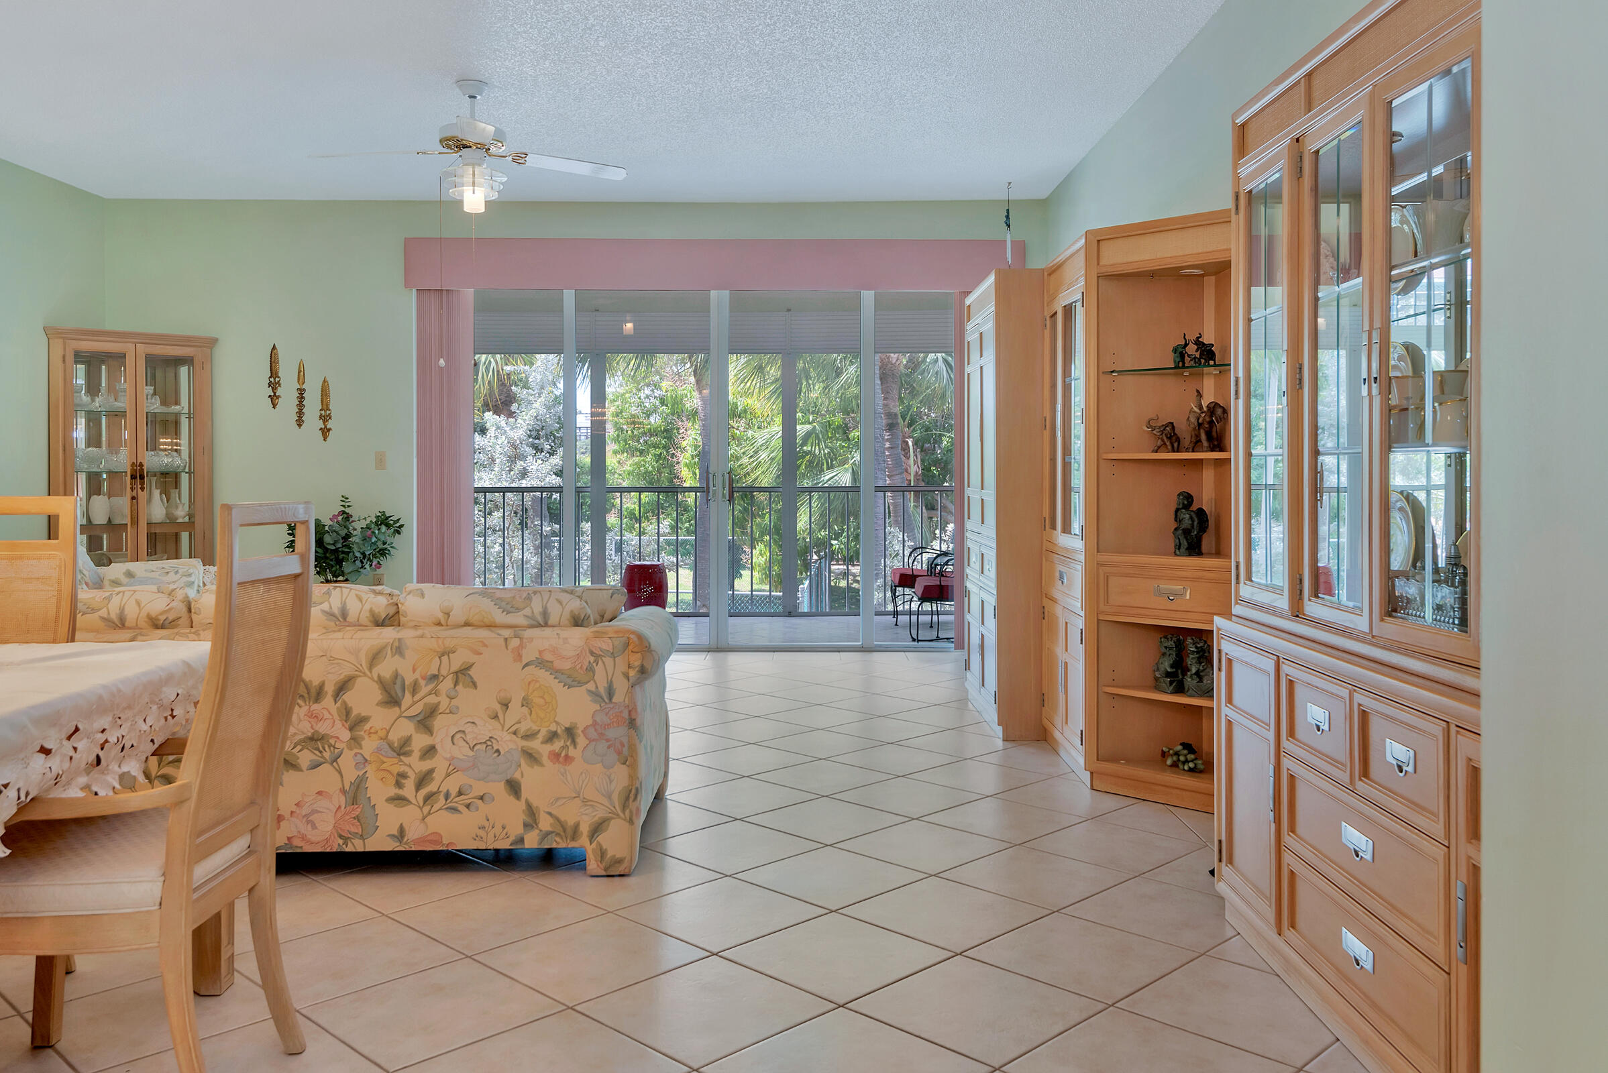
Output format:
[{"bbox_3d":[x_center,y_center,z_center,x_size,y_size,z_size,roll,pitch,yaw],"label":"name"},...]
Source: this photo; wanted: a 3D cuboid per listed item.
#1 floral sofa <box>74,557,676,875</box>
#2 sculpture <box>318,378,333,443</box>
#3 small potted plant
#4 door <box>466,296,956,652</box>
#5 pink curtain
[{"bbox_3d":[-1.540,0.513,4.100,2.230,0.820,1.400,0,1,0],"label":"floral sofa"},{"bbox_3d":[-3.084,-0.822,7.770,0.085,0.420,0.045,0,1,0],"label":"sculpture"},{"bbox_3d":[-2.164,0.056,5.700,0.550,0.490,0.500,0,1,0],"label":"small potted plant"},{"bbox_3d":[-0.565,-0.453,7.800,3.450,2.360,0.120,0,1,0],"label":"door"},{"bbox_3d":[-2.298,-0.447,7.700,0.385,2.310,0.130,0,1,0],"label":"pink curtain"}]

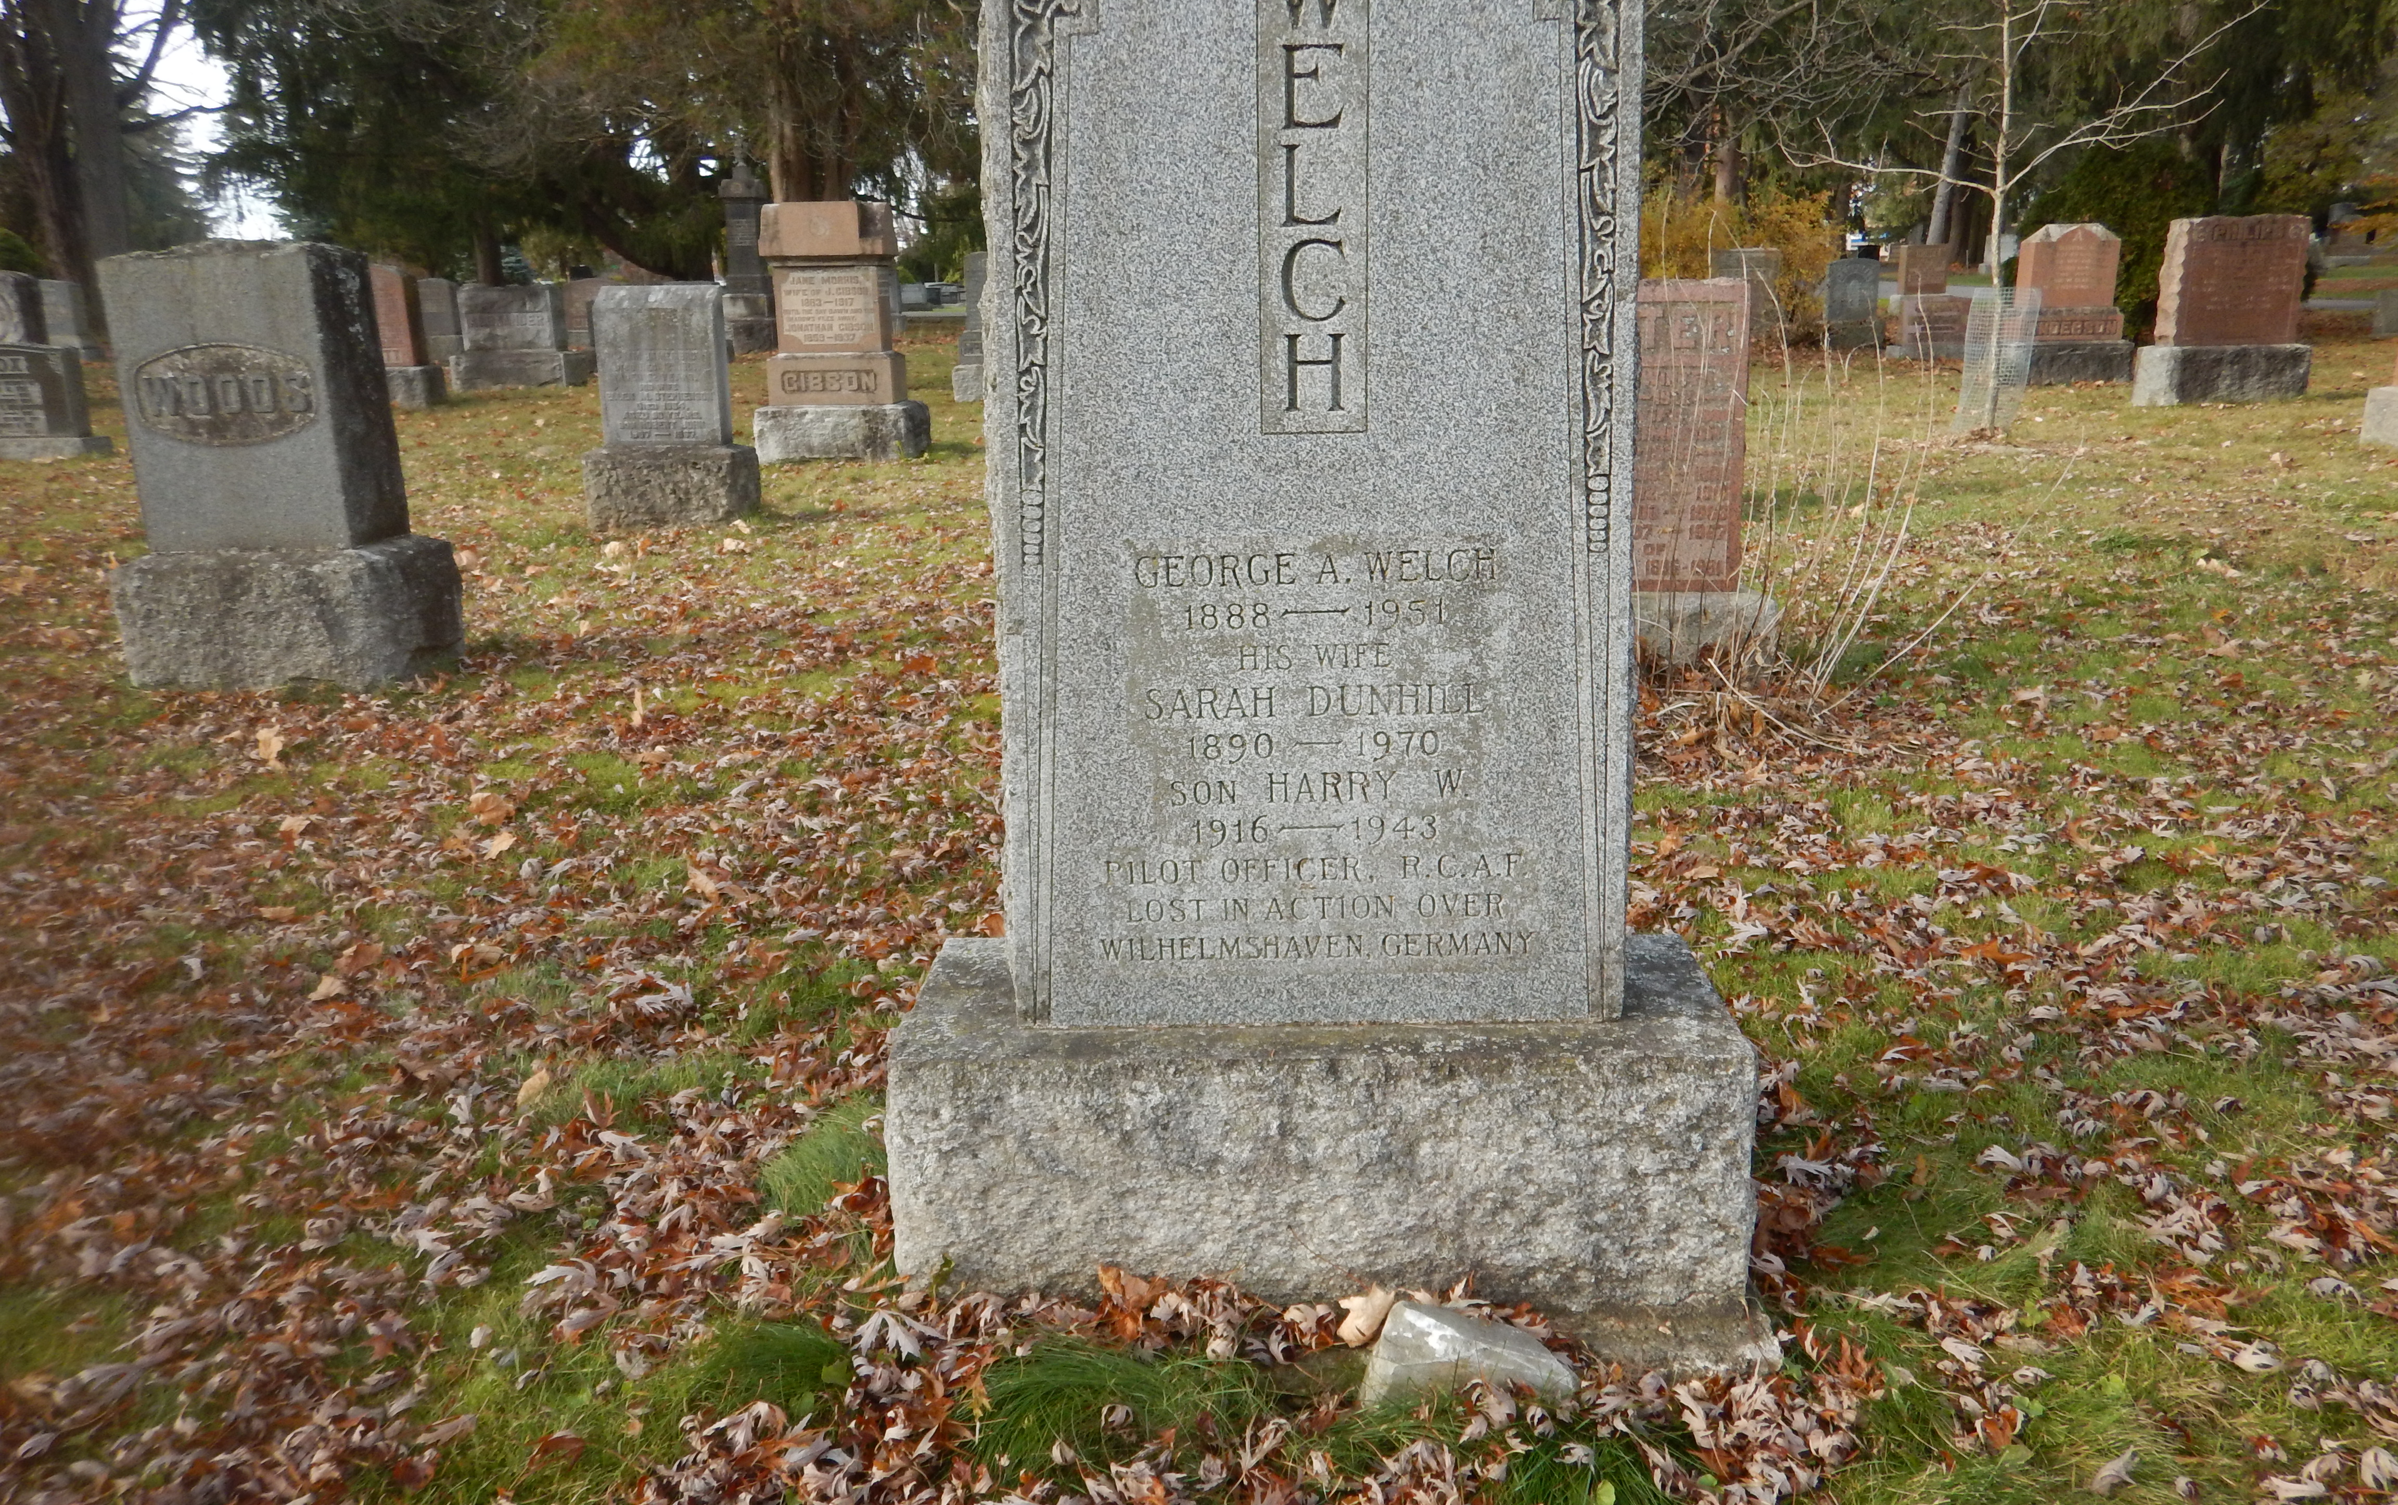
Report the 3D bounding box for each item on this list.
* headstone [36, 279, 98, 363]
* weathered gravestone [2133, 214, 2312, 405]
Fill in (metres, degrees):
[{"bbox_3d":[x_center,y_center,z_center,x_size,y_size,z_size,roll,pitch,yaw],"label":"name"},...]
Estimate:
[{"bbox_3d":[-13.763,-5.214,20.092,0.660,0.960,0.420,-1,13,2],"label":"headstone"},{"bbox_3d":[7.795,-3.314,12.503,0.980,1.330,0.530,-1,13,2],"label":"weathered gravestone"}]

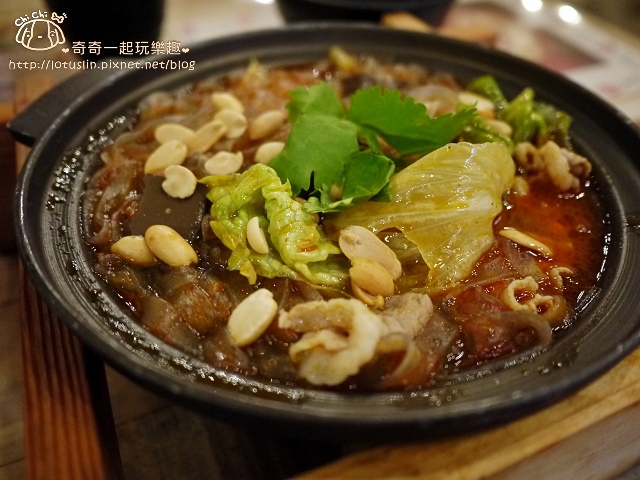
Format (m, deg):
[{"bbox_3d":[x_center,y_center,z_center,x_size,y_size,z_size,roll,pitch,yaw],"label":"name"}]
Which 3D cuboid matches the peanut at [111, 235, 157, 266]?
[{"bbox_3d":[-0.051,0.003,0.141,0.015,0.006,0.009,21,41,22],"label":"peanut"}]

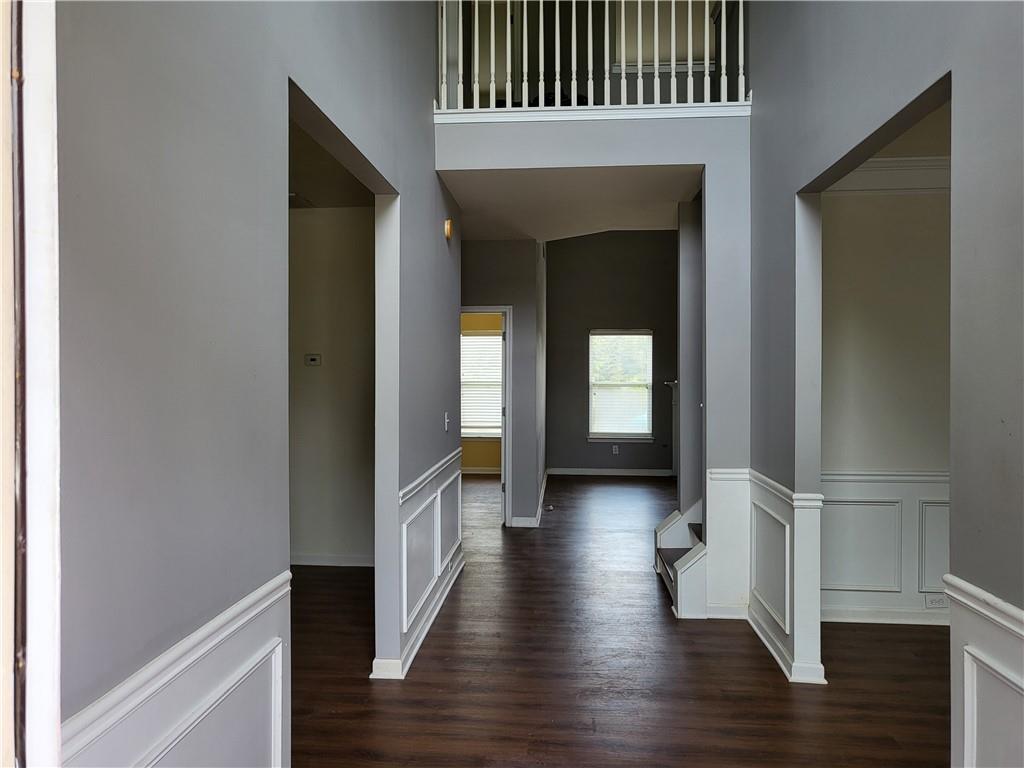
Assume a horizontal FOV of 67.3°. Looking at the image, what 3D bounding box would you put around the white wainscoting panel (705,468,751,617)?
[{"bbox_3d":[1.272,0.941,4.532,0.255,0.884,0.035,0,1,4],"label":"white wainscoting panel"}]

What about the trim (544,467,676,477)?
[{"bbox_3d":[1.403,1.263,10.971,1.770,0.097,0.022,0,1,4],"label":"trim"}]

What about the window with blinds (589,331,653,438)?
[{"bbox_3d":[1.555,0.003,10.985,0.908,1.535,0.090,0,1,4],"label":"window with blinds"}]

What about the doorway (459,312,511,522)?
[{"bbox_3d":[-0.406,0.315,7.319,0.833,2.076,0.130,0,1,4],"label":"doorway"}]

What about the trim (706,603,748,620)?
[{"bbox_3d":[1.269,1.339,4.528,0.251,0.088,0.023,0,1,4],"label":"trim"}]

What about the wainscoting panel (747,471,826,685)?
[{"bbox_3d":[1.413,0.947,4.042,0.161,0.884,0.943,0,1,4],"label":"wainscoting panel"}]

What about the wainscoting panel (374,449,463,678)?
[{"bbox_3d":[-0.502,0.940,4.748,0.144,0.884,2.217,0,1,4],"label":"wainscoting panel"}]

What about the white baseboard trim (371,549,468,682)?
[{"bbox_3d":[-0.506,1.339,4.772,0.163,0.085,2.280,0,1,4],"label":"white baseboard trim"}]

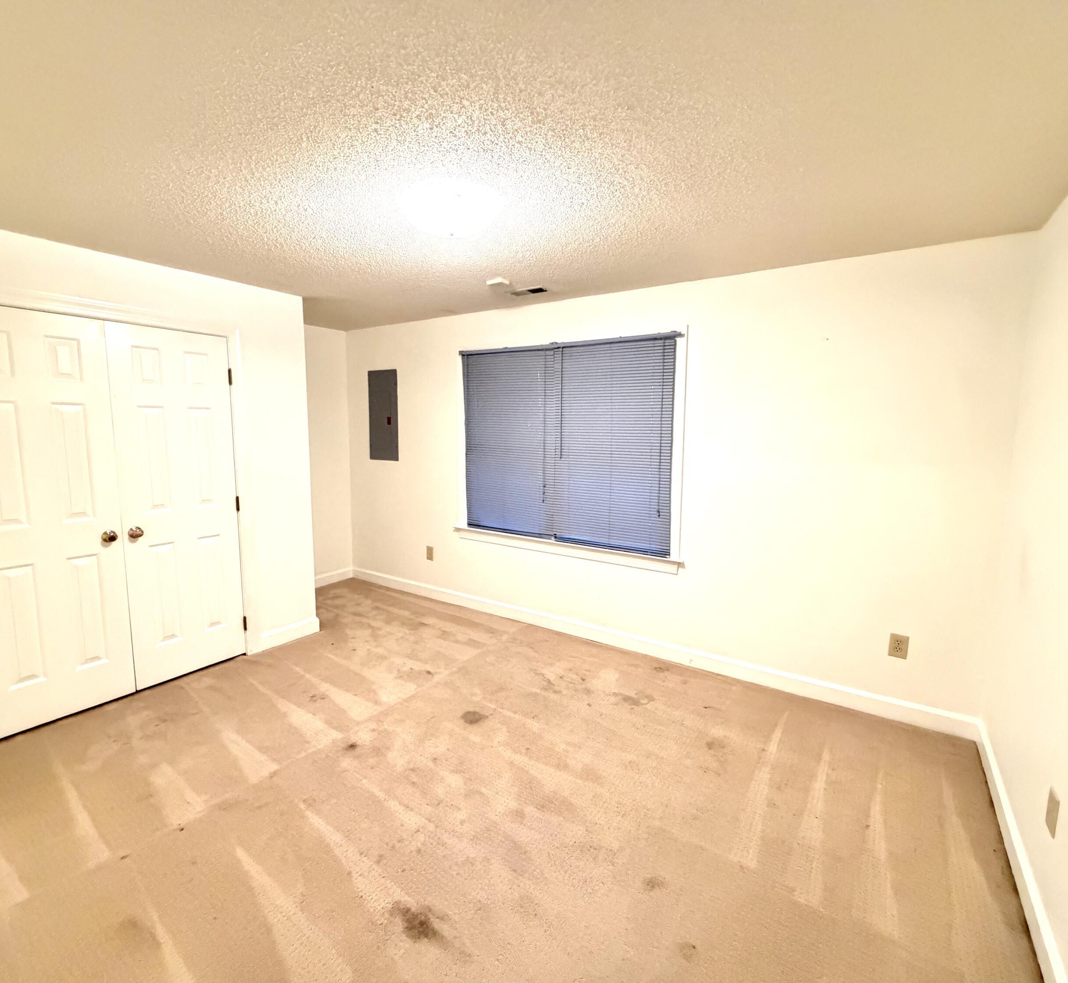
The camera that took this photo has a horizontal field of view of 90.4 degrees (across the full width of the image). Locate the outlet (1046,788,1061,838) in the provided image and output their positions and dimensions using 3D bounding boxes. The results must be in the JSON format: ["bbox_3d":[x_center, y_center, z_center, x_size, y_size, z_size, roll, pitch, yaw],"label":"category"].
[{"bbox_3d":[1.523,0.941,1.556,0.009,0.117,0.076,5,8,33],"label":"outlet"}]

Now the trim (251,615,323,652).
[{"bbox_3d":[-1.725,1.002,3.735,0.018,0.116,0.490,5,8,33],"label":"trim"}]

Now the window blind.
[{"bbox_3d":[0.149,-0.339,3.785,1.755,1.400,0.050,5,8,33],"label":"window blind"}]

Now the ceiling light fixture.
[{"bbox_3d":[-0.323,-1.073,2.078,0.405,0.115,0.405,1,7,0],"label":"ceiling light fixture"}]

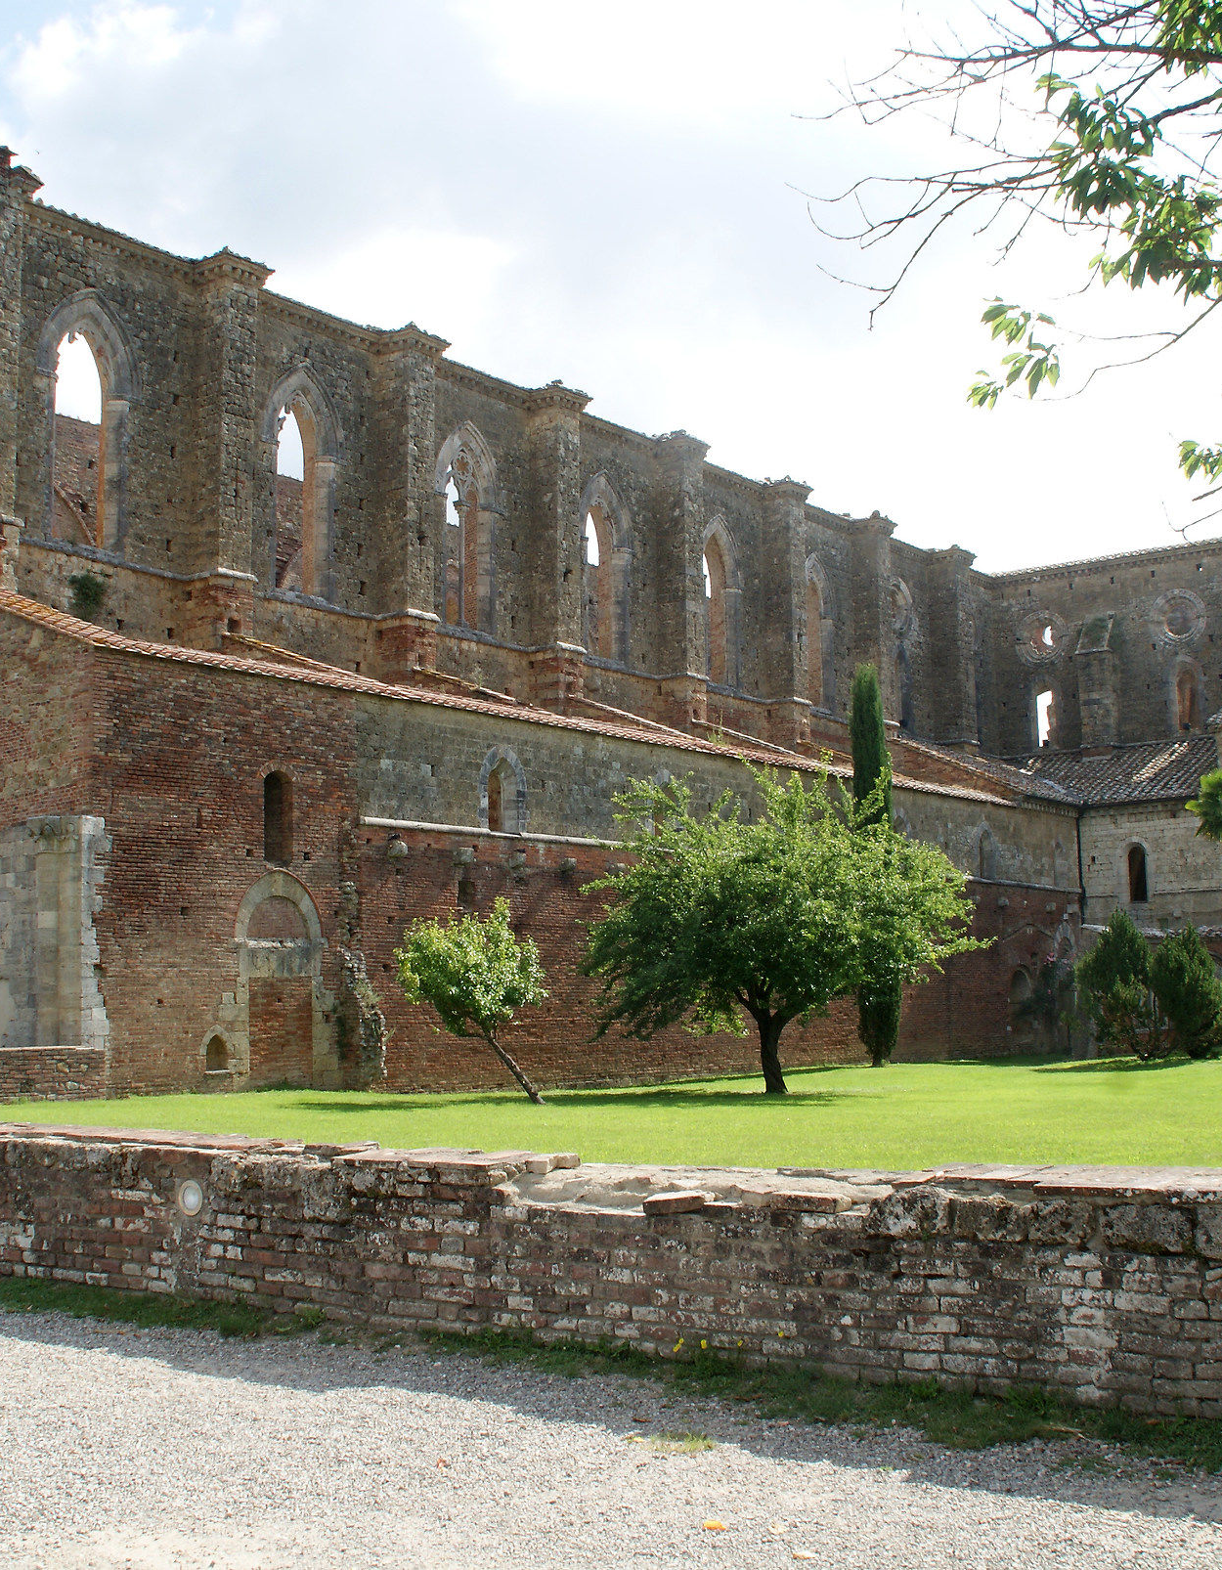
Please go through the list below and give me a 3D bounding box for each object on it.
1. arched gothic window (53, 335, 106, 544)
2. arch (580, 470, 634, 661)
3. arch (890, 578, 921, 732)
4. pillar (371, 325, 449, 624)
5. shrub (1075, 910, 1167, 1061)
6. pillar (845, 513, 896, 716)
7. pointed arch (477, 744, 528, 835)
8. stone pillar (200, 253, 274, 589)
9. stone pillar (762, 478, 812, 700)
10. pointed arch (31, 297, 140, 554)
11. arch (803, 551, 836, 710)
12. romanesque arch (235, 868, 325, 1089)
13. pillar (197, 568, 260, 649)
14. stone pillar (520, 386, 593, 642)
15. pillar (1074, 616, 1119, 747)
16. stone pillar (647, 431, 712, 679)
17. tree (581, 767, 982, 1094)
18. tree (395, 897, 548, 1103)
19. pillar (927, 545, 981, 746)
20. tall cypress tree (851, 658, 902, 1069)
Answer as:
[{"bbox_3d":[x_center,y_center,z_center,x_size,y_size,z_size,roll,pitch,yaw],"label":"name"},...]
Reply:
[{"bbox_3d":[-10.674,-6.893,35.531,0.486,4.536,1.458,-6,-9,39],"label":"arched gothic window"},{"bbox_3d":[-0.390,-5.984,48.670,0.763,5.395,2.098,-6,-9,39],"label":"arch"},{"bbox_3d":[9.837,-4.458,61.124,0.763,5.505,2.126,-6,-9,39],"label":"arch"},{"bbox_3d":[-4.821,-7.365,41.587,1.188,6.750,1.269,-6,-9,39],"label":"pillar"},{"bbox_3d":[12.922,5.037,44.433,2.349,3.789,2.300,-3,-7,16],"label":"shrub"},{"bbox_3d":[8.769,-5.422,58.263,1.188,6.750,1.269,-6,-9,39],"label":"pillar"},{"bbox_3d":[-2.348,0.102,35.901,0.545,1.782,1.452,-6,-9,39],"label":"pointed arch"},{"bbox_3d":[-8.196,-7.798,37.882,1.117,6.921,1.433,-6,-9,39],"label":"stone pillar"},{"bbox_3d":[5.088,-5.498,50.882,1.200,6.423,1.000,-6,-9,39],"label":"stone pillar"},{"bbox_3d":[-10.857,-7.448,35.911,0.763,5.423,2.235,-6,-9,39],"label":"pointed arch"},{"bbox_3d":[6.445,-4.915,56.988,0.763,5.259,2.126,-6,-9,39],"label":"arch"},{"bbox_3d":[-5.600,3.239,29.501,0.400,3.652,1.929,-6,-9,39],"label":"romanesque arch"},{"bbox_3d":[-8.207,-3.713,37.424,0.981,1.591,1.155,-6,-9,39],"label":"pillar"},{"bbox_3d":[-1.423,-6.879,45.756,1.188,6.750,1.269,-6,-9,39],"label":"stone pillar"},{"bbox_3d":[17.558,-3.722,63.361,1.296,4.698,0.918,-6,-9,39],"label":"pillar"},{"bbox_3d":[1.974,-6.393,49.925,1.188,6.750,1.269,-6,-9,39],"label":"stone pillar"},{"bbox_3d":[3.023,2.583,31.237,6.943,5.815,6.800,-1,-7,5],"label":"tree"},{"bbox_3d":[-2.274,3.499,28.755,2.426,3.350,2.400,0,-7,-5],"label":"tree"},{"bbox_3d":[12.290,-4.958,62.858,1.117,6.921,1.433,-6,-9,39],"label":"pillar"},{"bbox_3d":[6.785,1.971,45.126,1.139,10.374,1.139,-1,-7,0],"label":"tall cypress tree"}]

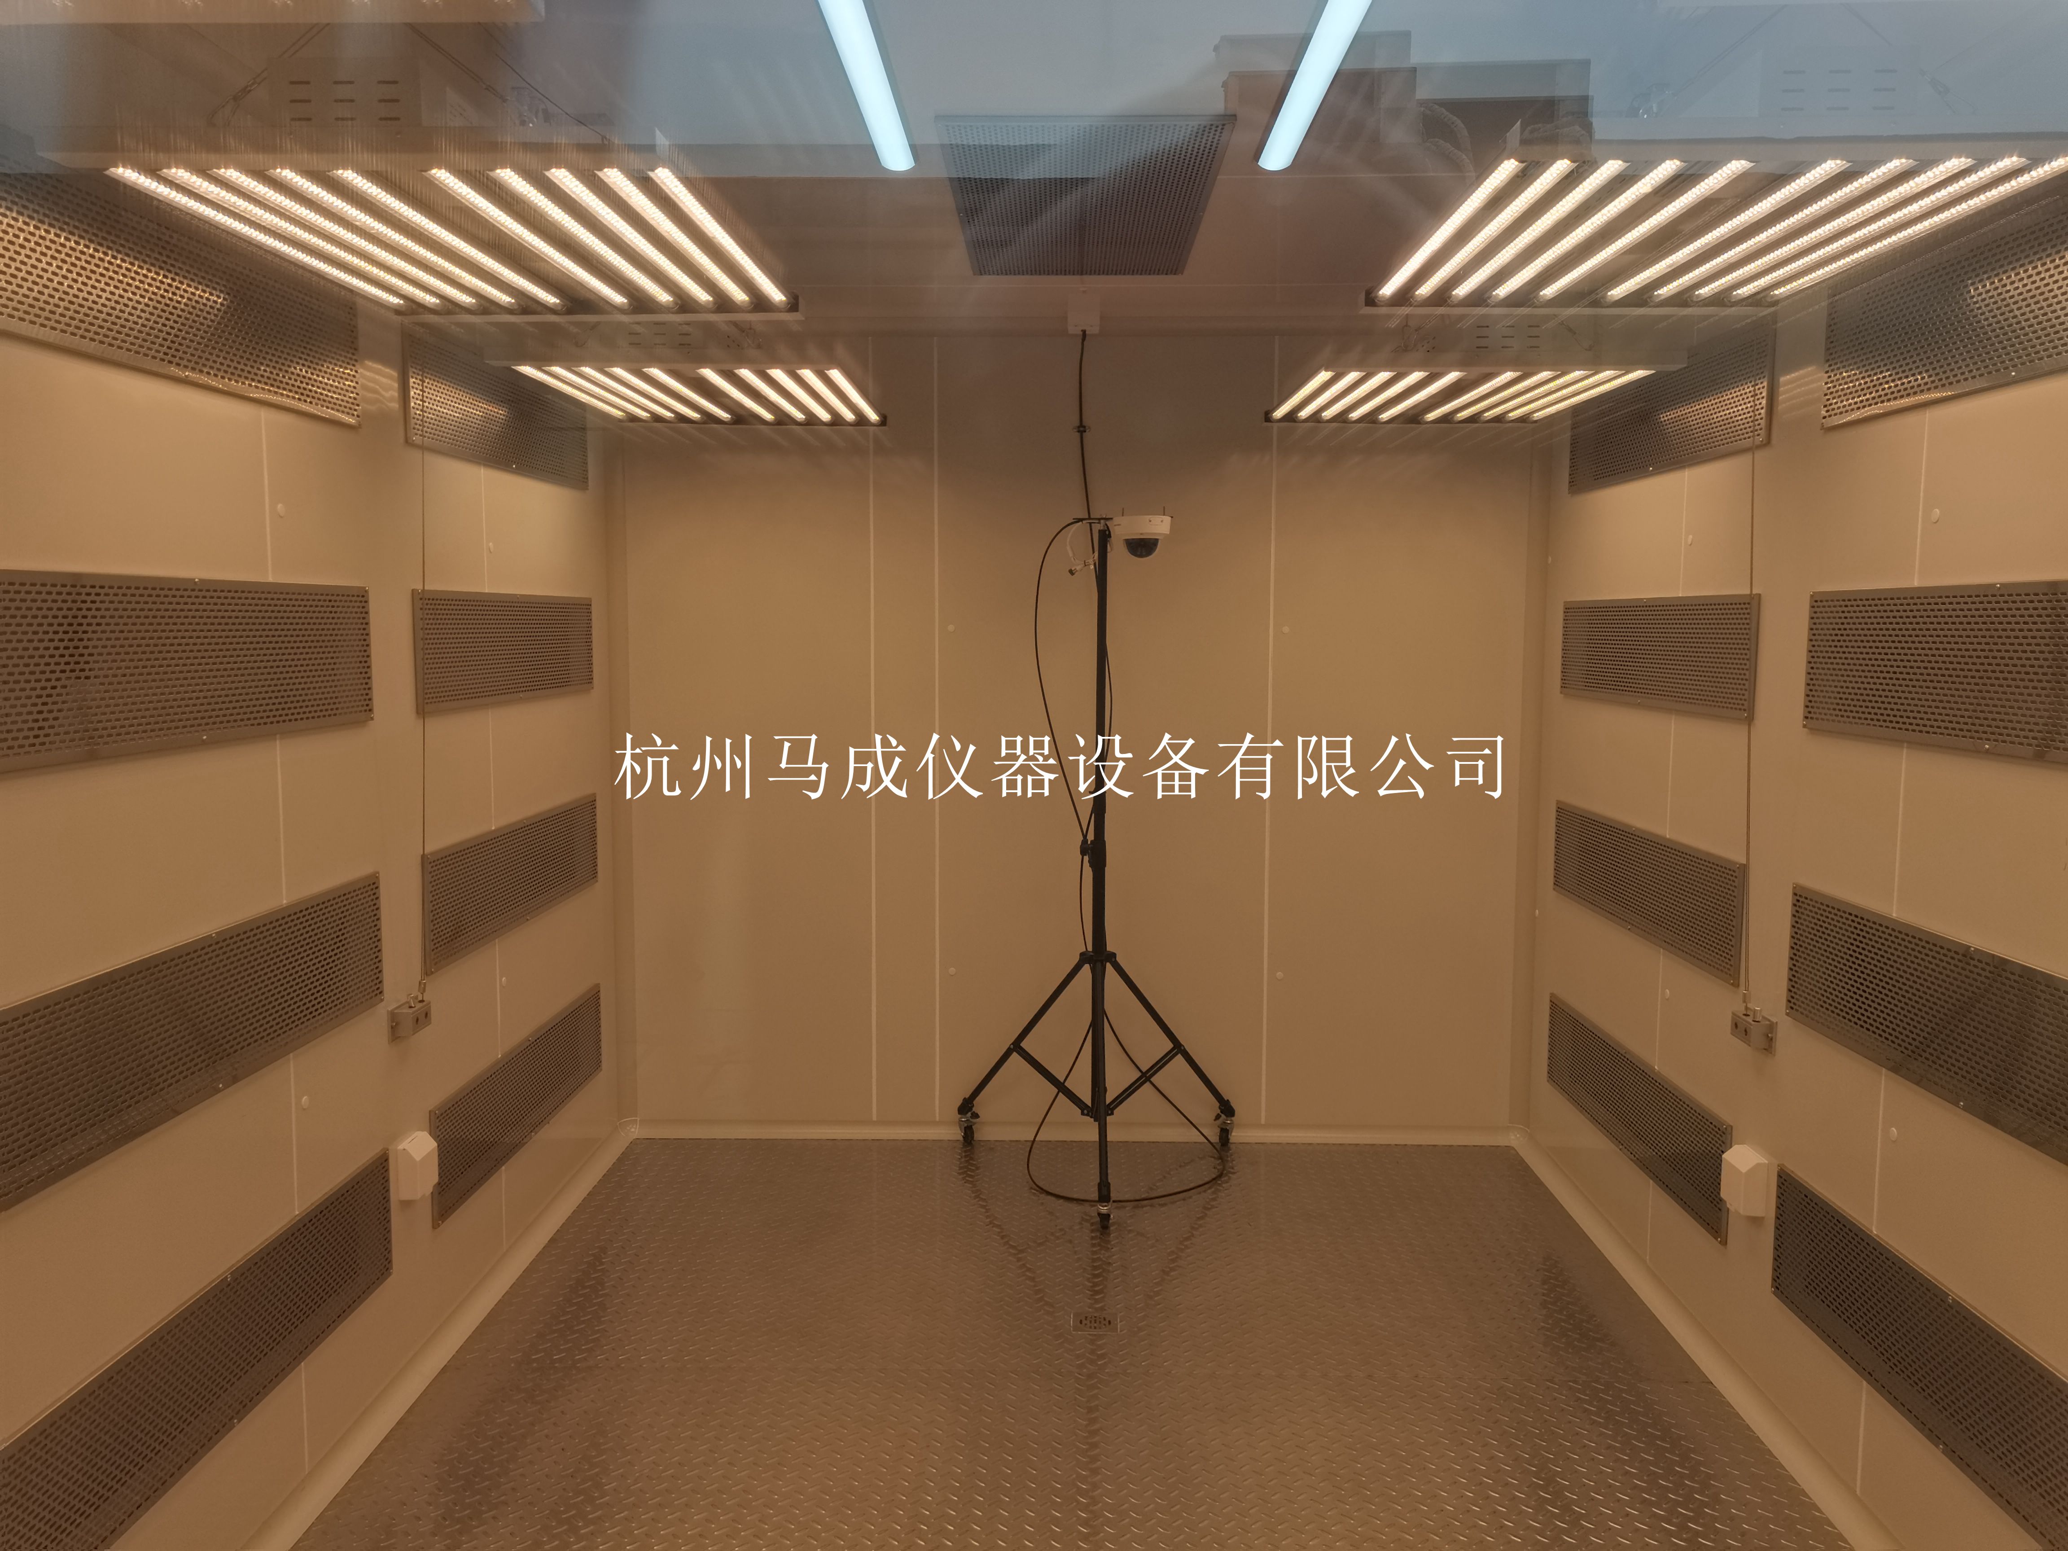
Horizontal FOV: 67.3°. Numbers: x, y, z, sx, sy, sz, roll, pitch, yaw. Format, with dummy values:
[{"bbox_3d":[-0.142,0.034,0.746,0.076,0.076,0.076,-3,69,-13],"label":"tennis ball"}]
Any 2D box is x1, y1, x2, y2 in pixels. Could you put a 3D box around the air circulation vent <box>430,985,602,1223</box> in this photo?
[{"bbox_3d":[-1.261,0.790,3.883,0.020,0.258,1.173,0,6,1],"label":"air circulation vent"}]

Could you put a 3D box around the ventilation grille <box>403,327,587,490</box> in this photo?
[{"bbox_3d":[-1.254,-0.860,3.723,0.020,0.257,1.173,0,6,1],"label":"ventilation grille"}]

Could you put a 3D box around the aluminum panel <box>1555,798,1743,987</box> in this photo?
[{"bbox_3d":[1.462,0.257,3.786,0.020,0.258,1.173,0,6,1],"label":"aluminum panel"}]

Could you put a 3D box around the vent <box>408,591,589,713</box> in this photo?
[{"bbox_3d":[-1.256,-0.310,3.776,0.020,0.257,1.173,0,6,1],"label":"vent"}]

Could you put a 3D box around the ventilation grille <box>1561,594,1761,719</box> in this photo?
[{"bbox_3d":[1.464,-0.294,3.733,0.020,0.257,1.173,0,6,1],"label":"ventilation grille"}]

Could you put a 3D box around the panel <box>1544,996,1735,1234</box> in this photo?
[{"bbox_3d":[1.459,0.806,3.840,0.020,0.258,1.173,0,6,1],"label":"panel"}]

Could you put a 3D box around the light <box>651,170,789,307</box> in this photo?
[{"bbox_3d":[-0.435,-0.773,2.279,0.030,0.030,0.800,0,6,1],"label":"light"}]

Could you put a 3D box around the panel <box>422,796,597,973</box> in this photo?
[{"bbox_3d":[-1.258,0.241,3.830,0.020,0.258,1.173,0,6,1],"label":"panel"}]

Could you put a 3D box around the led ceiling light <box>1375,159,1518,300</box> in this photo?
[{"bbox_3d":[0.592,-0.793,2.277,0.027,0.020,0.813,0,6,1],"label":"led ceiling light"}]

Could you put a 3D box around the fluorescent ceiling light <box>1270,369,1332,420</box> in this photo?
[{"bbox_3d":[0.640,-0.912,3.757,0.030,0.030,0.800,0,6,1],"label":"fluorescent ceiling light"}]

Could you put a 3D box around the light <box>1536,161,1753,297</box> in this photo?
[{"bbox_3d":[0.866,-0.792,2.273,0.027,0.020,0.813,0,6,1],"label":"light"}]

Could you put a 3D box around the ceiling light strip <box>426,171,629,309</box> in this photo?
[{"bbox_3d":[-0.736,-0.804,2.334,0.027,0.020,0.808,0,6,1],"label":"ceiling light strip"}]

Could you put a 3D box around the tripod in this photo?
[{"bbox_3d":[0.182,0.225,4.204,0.820,1.820,0.690,0,6,1],"label":"tripod"}]

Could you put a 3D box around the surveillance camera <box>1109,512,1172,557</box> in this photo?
[{"bbox_3d":[0.291,-0.644,4.203,0.160,0.118,0.160,0,6,1],"label":"surveillance camera"}]

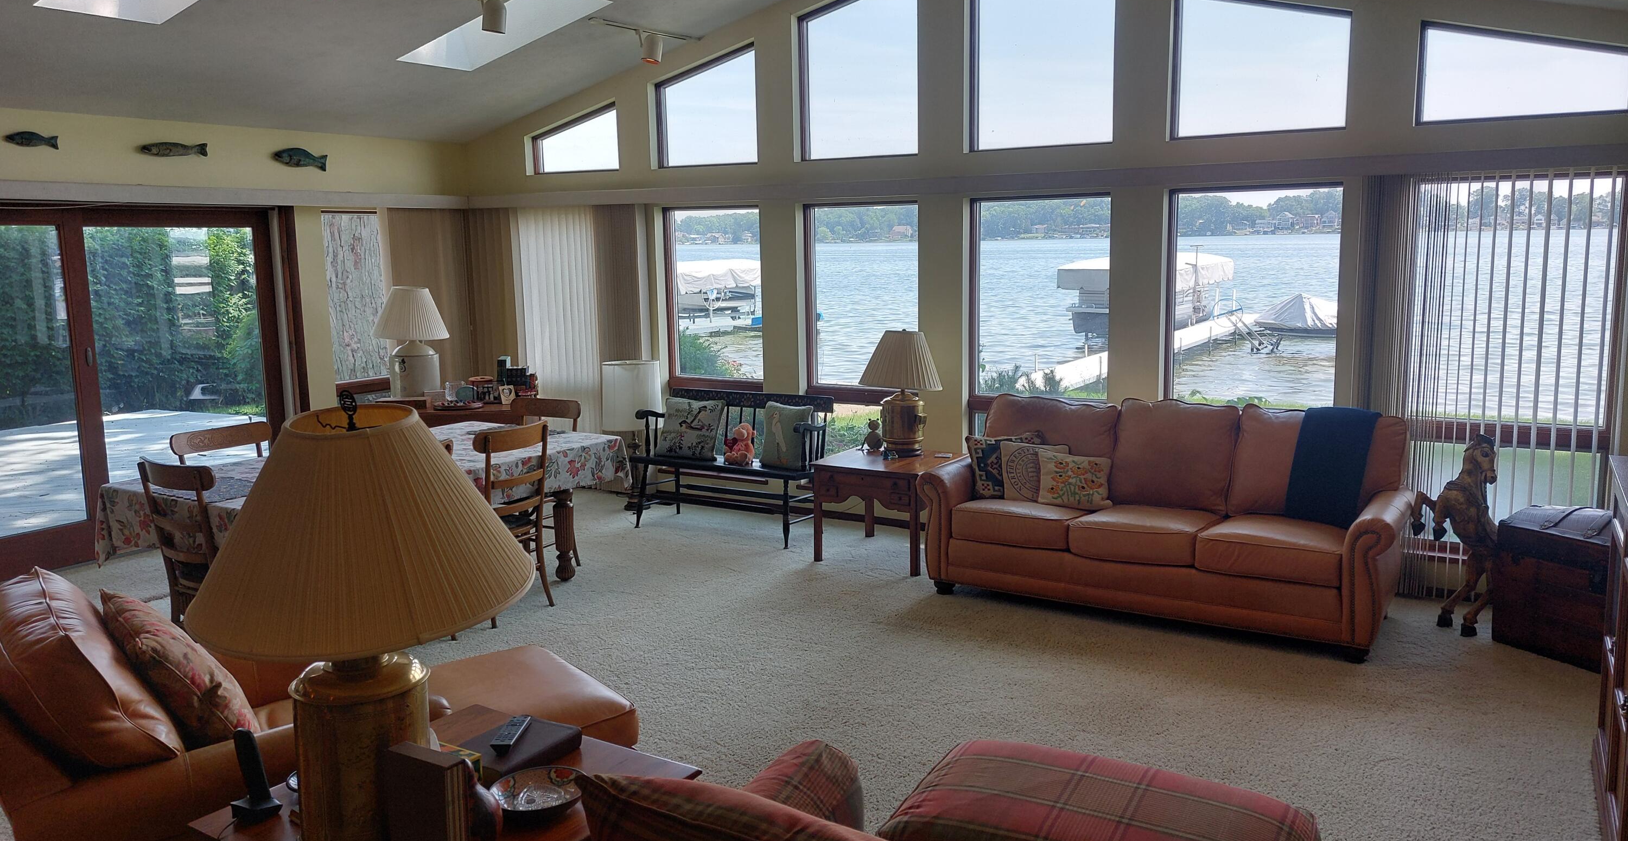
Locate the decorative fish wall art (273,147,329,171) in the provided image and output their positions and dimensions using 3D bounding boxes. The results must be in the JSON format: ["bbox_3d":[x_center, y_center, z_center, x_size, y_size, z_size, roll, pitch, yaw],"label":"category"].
[{"bbox_3d":[-3.347,-1.712,7.376,0.060,0.140,0.380,4,11,30],"label":"decorative fish wall art"}]

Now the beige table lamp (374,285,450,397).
[{"bbox_3d":[-2.421,-0.462,6.733,0.450,0.680,0.450,4,11,30],"label":"beige table lamp"}]

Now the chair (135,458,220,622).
[{"bbox_3d":[-2.570,0.602,4.985,0.470,0.920,0.500,4,11,30],"label":"chair"}]

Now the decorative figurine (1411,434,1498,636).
[{"bbox_3d":[2.793,0.493,4.901,0.350,0.884,0.200,0,9,5],"label":"decorative figurine"}]

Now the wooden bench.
[{"bbox_3d":[-0.522,0.273,7.094,1.260,0.840,0.560,4,11,30],"label":"wooden bench"}]

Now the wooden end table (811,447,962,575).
[{"bbox_3d":[0.428,0.486,6.348,0.669,0.545,0.667,4,11,30],"label":"wooden end table"}]

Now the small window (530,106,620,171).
[{"bbox_3d":[-1.783,-2.107,8.468,0.916,0.477,0.100,5,11,32],"label":"small window"}]

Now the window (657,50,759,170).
[{"bbox_3d":[-0.683,-1.969,7.145,0.779,0.709,0.100,4,11,30],"label":"window"}]

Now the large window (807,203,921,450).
[{"bbox_3d":[0.326,-0.531,7.144,0.820,1.700,0.120,4,11,30],"label":"large window"}]

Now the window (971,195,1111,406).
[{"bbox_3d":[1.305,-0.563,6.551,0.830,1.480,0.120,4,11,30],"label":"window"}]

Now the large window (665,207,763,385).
[{"bbox_3d":[-0.656,-0.802,7.335,0.765,1.160,0.100,4,11,30],"label":"large window"}]

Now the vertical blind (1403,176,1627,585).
[{"bbox_3d":[3.239,-0.127,5.420,0.916,2.094,0.100,5,11,32],"label":"vertical blind"}]

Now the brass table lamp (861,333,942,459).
[{"bbox_3d":[0.497,-0.160,6.388,0.475,0.710,0.475,-1,9,0],"label":"brass table lamp"}]

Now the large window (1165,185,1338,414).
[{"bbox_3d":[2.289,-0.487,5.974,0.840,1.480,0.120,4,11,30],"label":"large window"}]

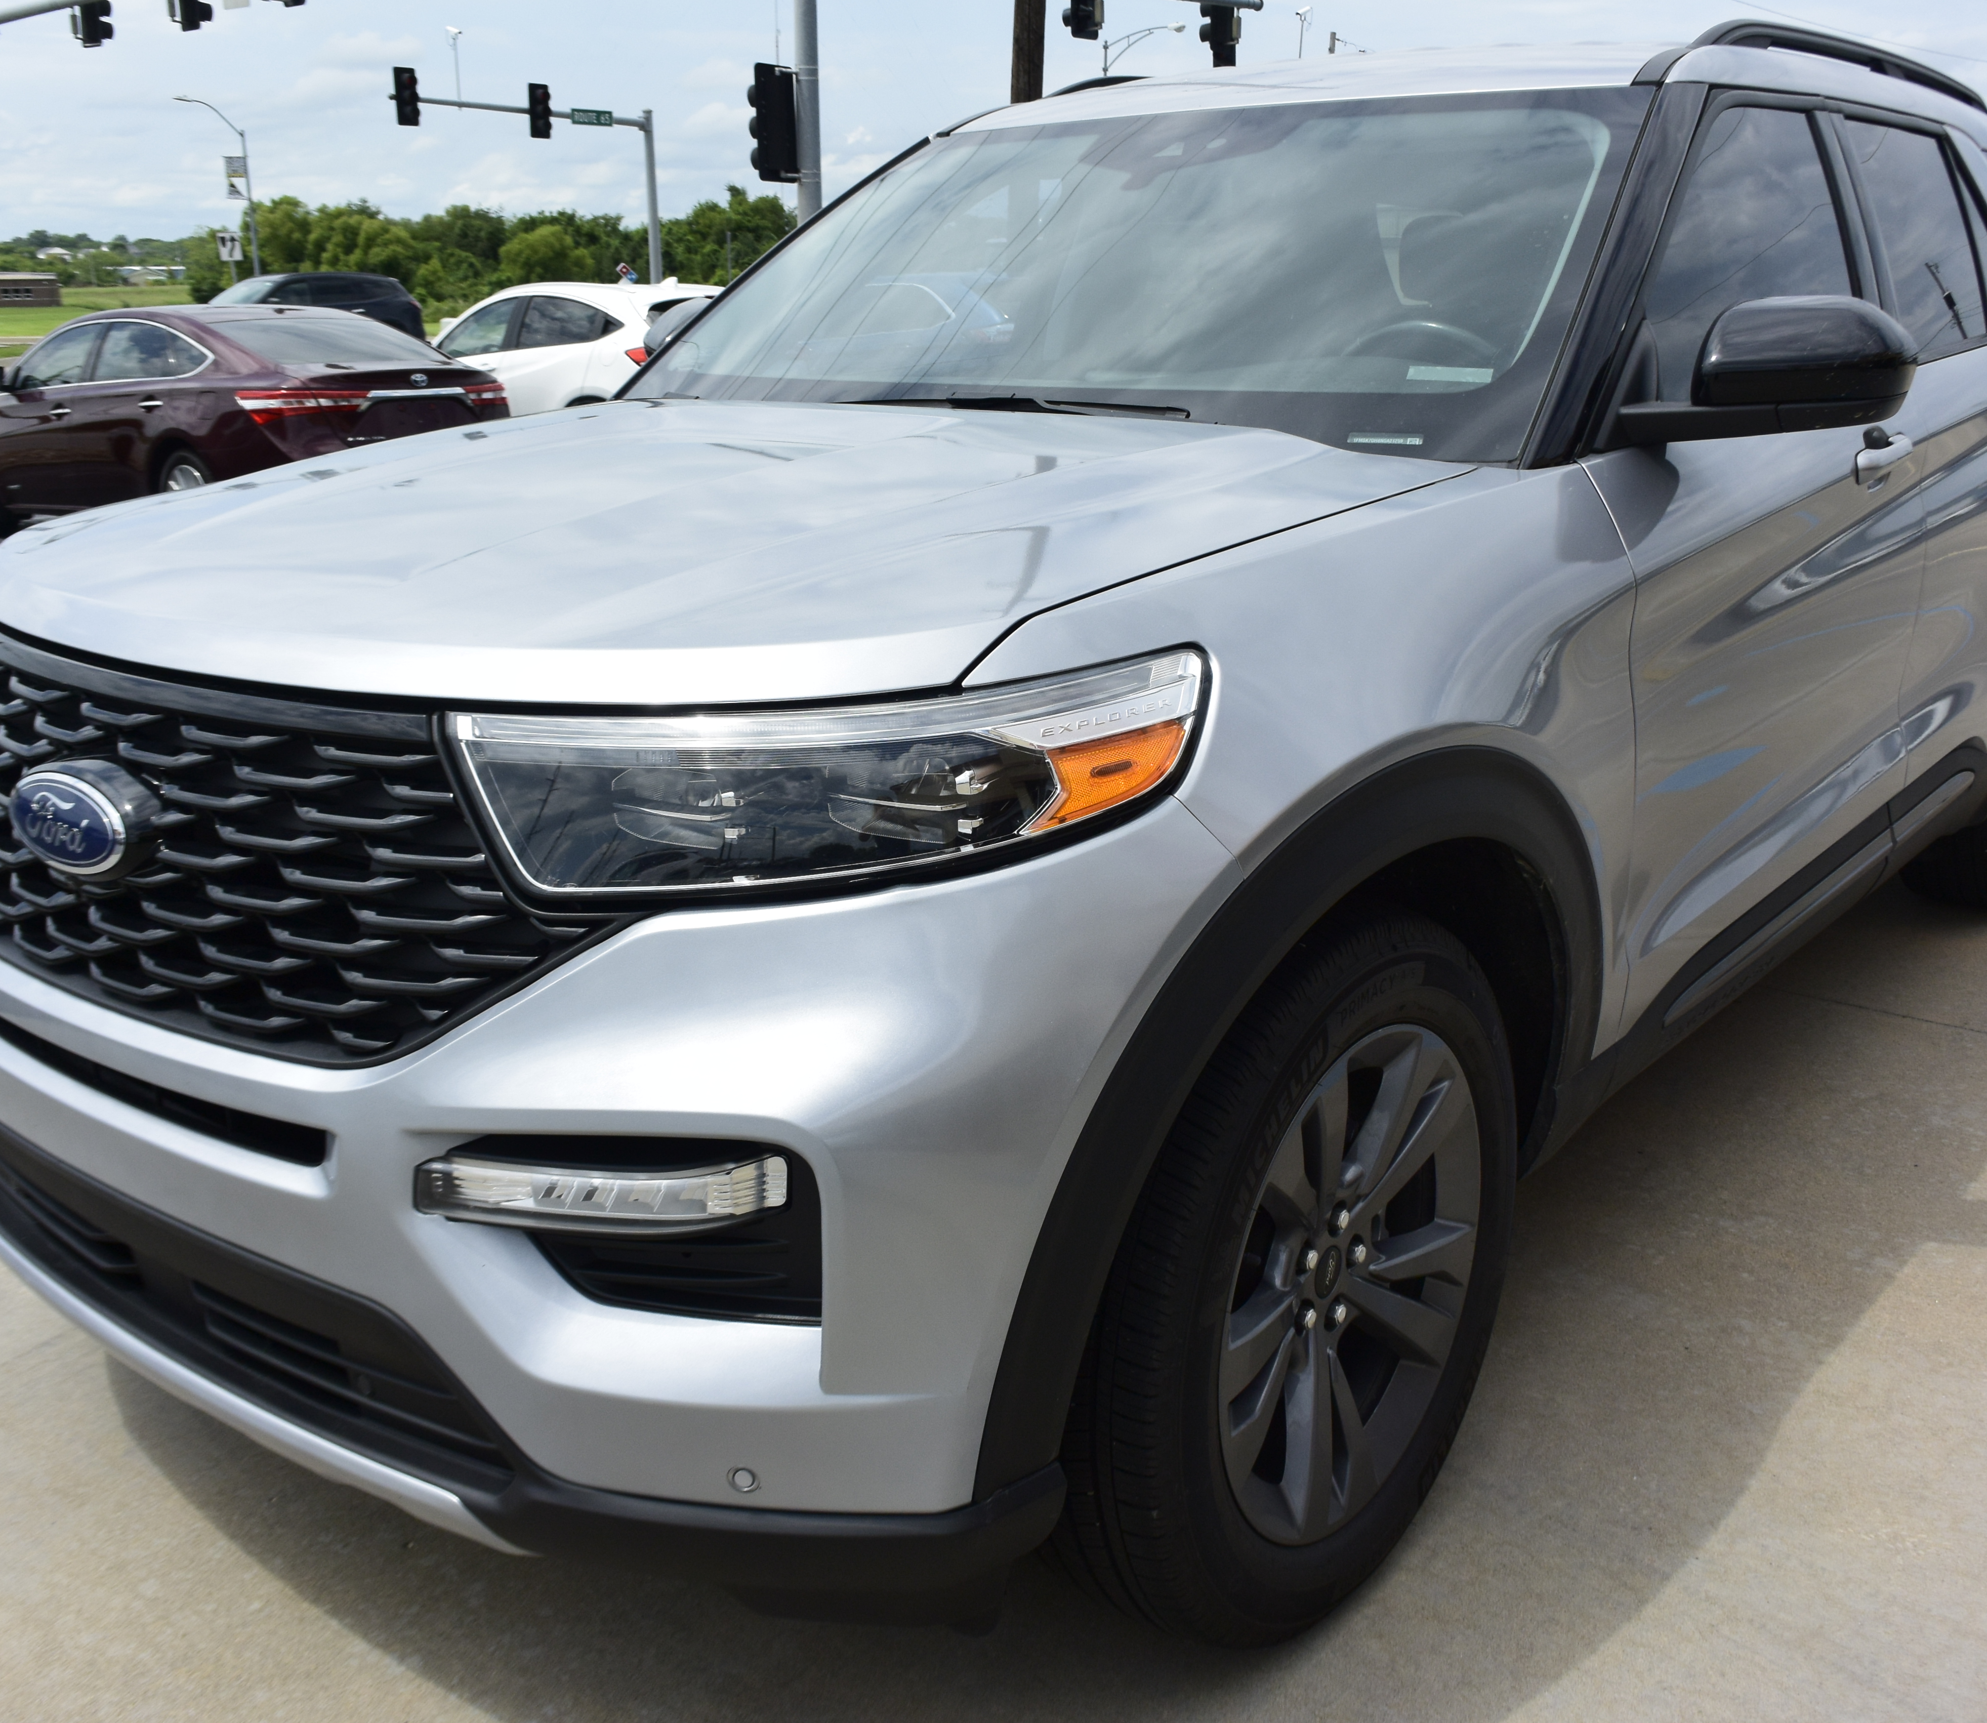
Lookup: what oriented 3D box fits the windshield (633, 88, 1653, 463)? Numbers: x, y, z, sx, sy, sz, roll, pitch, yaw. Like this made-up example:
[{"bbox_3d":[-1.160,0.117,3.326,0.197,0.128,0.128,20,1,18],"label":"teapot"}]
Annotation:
[{"bbox_3d":[0.158,-0.879,2.866,1.570,0.130,0.870,13,58,37],"label":"windshield"}]

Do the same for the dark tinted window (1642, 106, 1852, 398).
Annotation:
[{"bbox_3d":[0.996,-0.825,2.591,0.060,0.410,0.850,-10,7,42],"label":"dark tinted window"}]

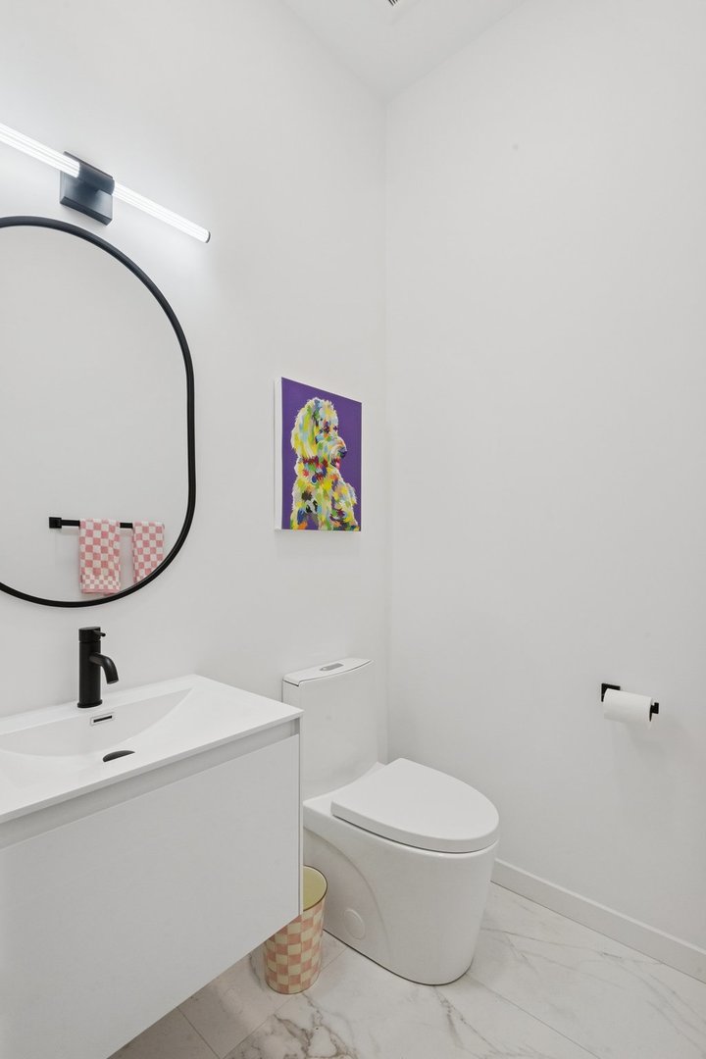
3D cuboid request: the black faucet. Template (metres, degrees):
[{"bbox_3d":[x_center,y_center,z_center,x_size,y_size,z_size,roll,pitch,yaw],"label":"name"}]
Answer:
[{"bbox_3d":[-0.546,0.305,1.017,0.162,0.170,0.051,-3,-4,42],"label":"black faucet"}]

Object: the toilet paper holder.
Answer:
[{"bbox_3d":[0.792,0.493,1.355,0.159,0.054,0.064,-3,-4,42],"label":"toilet paper holder"}]

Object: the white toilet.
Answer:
[{"bbox_3d":[0.135,0.842,1.431,0.637,0.756,0.384,-3,-4,42],"label":"white toilet"}]

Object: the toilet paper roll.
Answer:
[{"bbox_3d":[0.782,0.507,1.333,0.109,0.091,0.091,-3,-4,42],"label":"toilet paper roll"}]

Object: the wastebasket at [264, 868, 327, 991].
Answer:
[{"bbox_3d":[-0.166,1.108,1.307,0.187,0.217,0.187,0,-3,0],"label":"wastebasket"}]

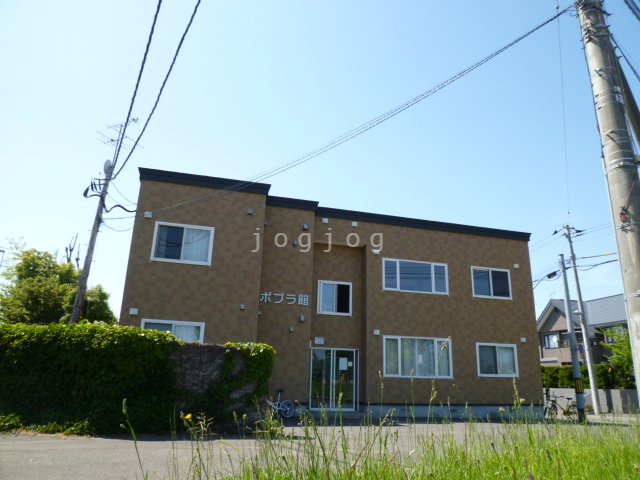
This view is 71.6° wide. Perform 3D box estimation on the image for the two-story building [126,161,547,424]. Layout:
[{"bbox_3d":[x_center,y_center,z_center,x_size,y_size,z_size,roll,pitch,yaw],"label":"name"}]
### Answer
[{"bbox_3d":[0.548,3.114,18.014,14.885,7.092,8.600,6,-17,-14],"label":"two-story building"}]

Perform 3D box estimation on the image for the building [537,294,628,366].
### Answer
[{"bbox_3d":[23.465,8.892,37.106,6.900,8.000,8.500,6,-17,-15],"label":"building"}]

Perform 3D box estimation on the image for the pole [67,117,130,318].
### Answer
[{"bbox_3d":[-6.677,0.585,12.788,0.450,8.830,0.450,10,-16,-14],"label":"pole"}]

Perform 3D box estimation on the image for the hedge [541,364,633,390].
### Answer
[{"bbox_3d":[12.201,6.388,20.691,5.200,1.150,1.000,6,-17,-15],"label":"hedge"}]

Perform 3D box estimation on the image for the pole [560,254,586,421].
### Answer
[{"bbox_3d":[9.769,3.646,17.252,0.270,6.360,0.270,6,-17,-15],"label":"pole"}]

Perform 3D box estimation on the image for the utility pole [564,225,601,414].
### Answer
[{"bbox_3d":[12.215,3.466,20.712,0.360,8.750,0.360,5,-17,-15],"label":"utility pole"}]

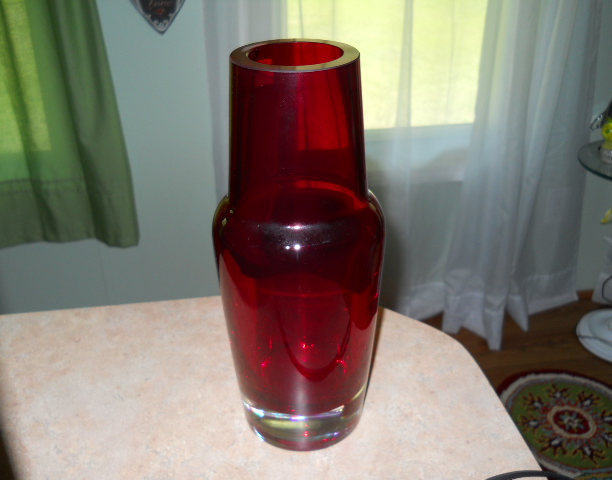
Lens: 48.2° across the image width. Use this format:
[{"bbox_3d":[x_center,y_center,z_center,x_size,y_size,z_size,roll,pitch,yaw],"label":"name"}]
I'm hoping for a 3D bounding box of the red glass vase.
[{"bbox_3d":[-0.004,0.012,0.466,0.113,0.275,0.113,-1,30,0],"label":"red glass vase"}]

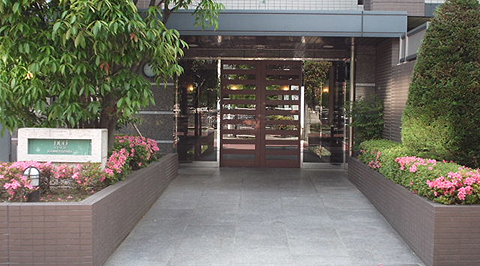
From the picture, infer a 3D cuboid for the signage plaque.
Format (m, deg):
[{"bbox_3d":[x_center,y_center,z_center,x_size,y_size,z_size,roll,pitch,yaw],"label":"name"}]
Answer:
[{"bbox_3d":[-1.915,0.153,6.500,0.690,0.168,0.045,1,2,-1],"label":"signage plaque"}]

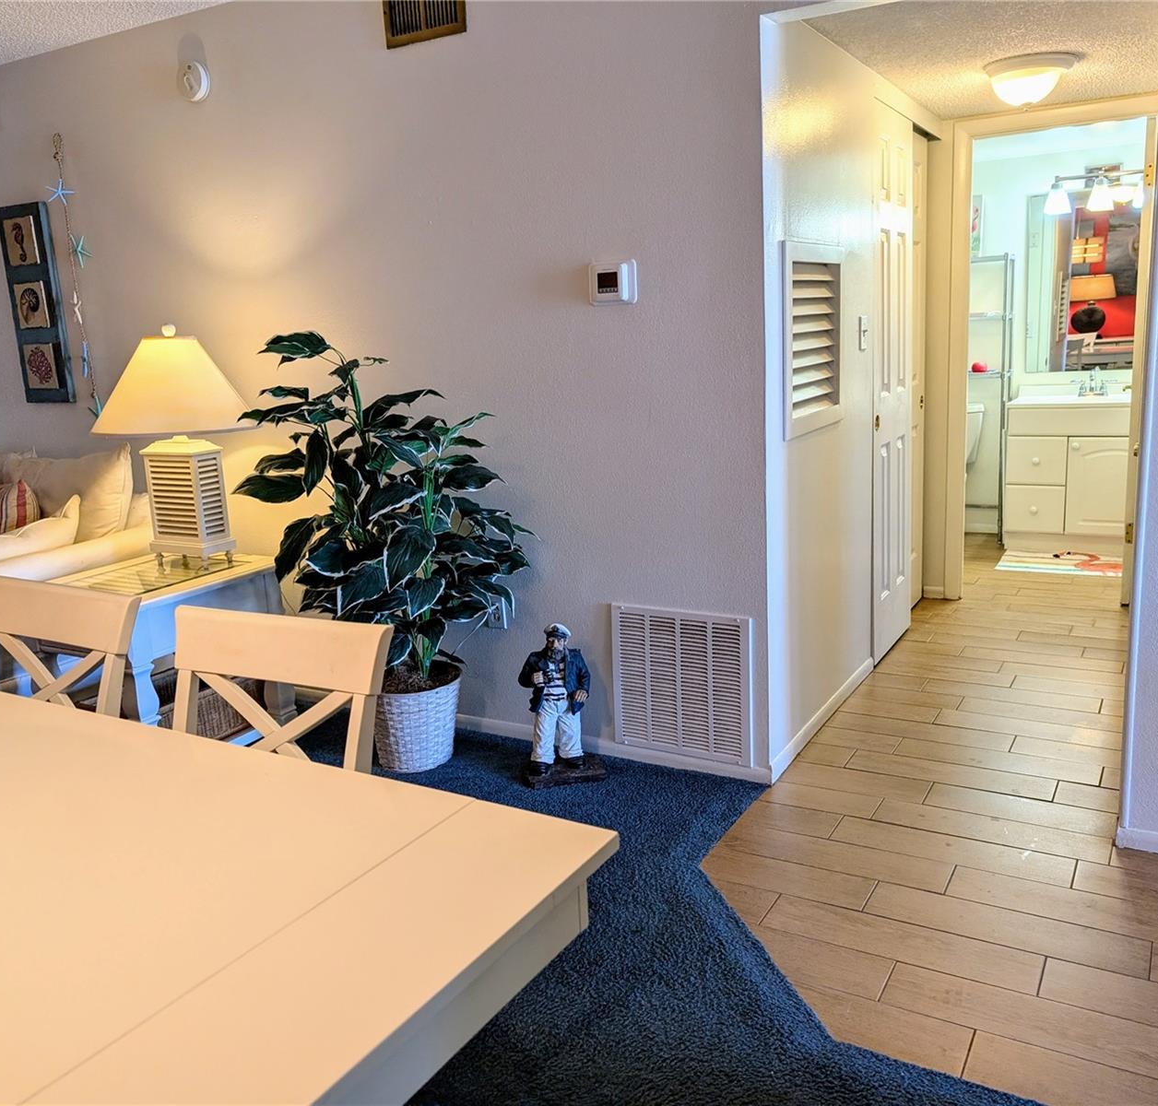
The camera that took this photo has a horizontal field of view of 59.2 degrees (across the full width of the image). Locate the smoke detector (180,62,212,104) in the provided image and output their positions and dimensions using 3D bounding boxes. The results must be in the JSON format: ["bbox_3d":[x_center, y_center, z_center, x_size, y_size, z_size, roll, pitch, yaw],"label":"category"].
[{"bbox_3d":[-1.337,-1.640,3.554,0.131,0.131,0.042,4,14,30],"label":"smoke detector"}]

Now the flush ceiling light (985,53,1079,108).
[{"bbox_3d":[1.530,-1.589,3.459,0.302,0.146,0.302,4,14,30],"label":"flush ceiling light"}]

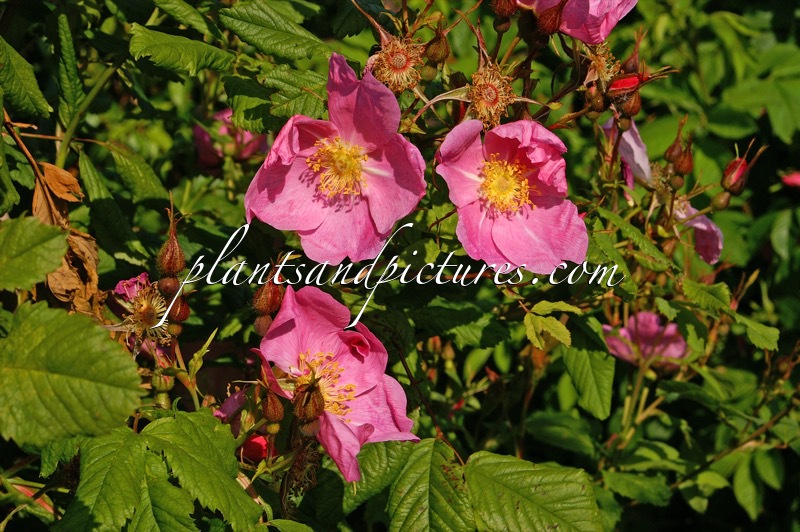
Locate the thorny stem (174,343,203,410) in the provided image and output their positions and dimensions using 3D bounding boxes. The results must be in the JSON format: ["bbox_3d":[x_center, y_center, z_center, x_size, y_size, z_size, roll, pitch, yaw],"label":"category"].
[{"bbox_3d":[-0.074,0.039,0.700,0.008,0.025,0.007,-17,12,0],"label":"thorny stem"}]

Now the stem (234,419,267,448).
[{"bbox_3d":[-0.052,0.058,0.690,0.013,0.004,0.004,-39,0,9],"label":"stem"}]

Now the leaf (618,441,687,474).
[{"bbox_3d":[0.113,0.085,0.890,0.030,0.010,0.016,13,52,3],"label":"leaf"}]

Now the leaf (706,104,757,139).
[{"bbox_3d":[0.143,-0.062,0.860,0.022,0.016,0.010,4,23,9],"label":"leaf"}]

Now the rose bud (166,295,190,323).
[{"bbox_3d":[-0.076,0.015,0.685,0.008,0.009,0.008,-2,12,0],"label":"rose bud"}]

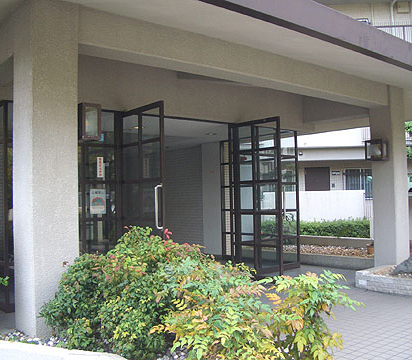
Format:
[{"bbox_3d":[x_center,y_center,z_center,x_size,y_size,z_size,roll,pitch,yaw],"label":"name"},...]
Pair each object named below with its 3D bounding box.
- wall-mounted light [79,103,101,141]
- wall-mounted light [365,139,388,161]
[{"bbox_3d":[-1.086,-0.507,4.336,0.216,0.317,0.275,0,-2,-40],"label":"wall-mounted light"},{"bbox_3d":[2.611,-0.443,7.377,0.208,0.310,0.281,0,-2,-40],"label":"wall-mounted light"}]

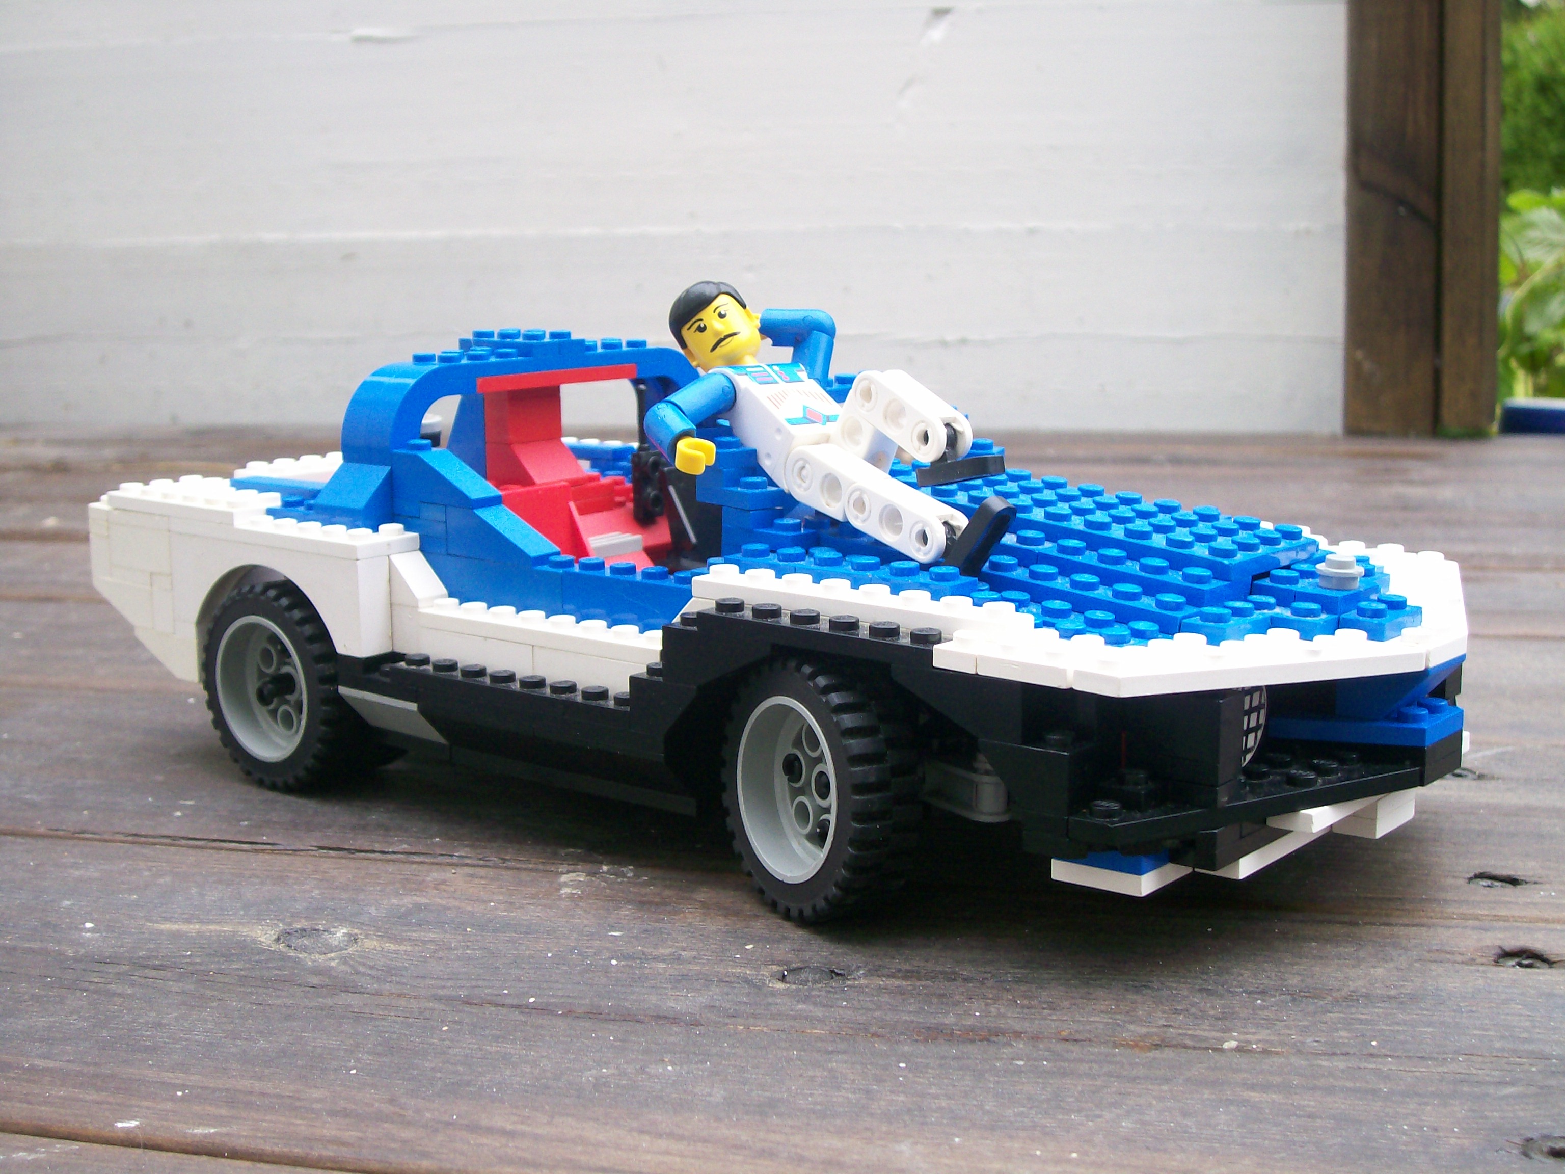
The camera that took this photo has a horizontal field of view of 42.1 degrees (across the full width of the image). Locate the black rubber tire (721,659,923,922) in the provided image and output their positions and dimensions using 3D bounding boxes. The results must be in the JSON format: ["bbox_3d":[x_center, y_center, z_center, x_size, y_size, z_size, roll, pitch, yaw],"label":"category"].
[{"bbox_3d":[0.006,0.033,0.340,0.014,0.043,0.043,-2,9,-32],"label":"black rubber tire"}]

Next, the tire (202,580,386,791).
[{"bbox_3d":[-0.104,0.020,0.426,0.043,0.043,0.014,7,12,39],"label":"tire"}]

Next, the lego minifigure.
[{"bbox_3d":[0.008,-0.029,0.372,0.041,0.036,0.088,-10,49,-40],"label":"lego minifigure"}]

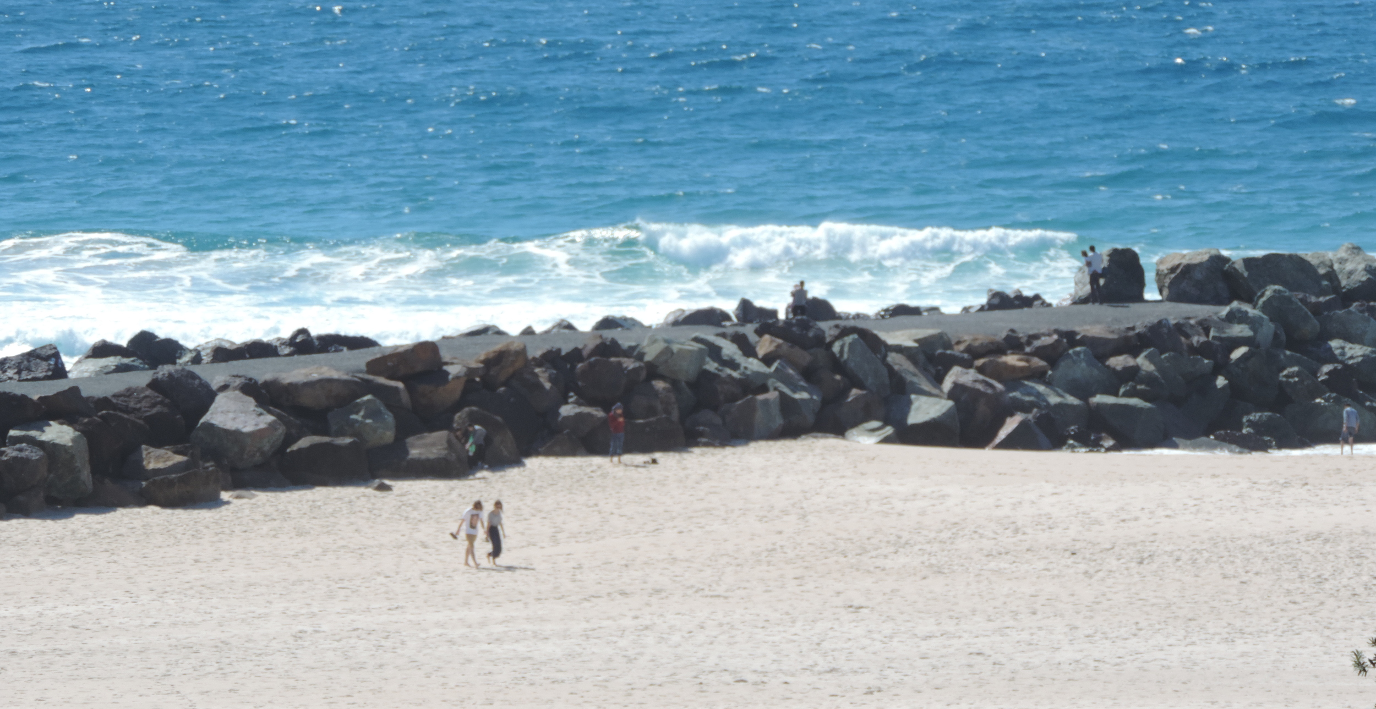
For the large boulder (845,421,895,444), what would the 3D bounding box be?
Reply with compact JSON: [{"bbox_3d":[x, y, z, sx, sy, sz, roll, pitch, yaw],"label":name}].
[{"bbox_3d":[5.232,2.277,284.500,1.508,0.663,1.131,0,5,0],"label":"large boulder"}]

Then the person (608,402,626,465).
[{"bbox_3d":[-1.994,2.221,279.300,0.500,1.720,0.420,-3,6,-30],"label":"person"}]

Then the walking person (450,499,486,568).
[{"bbox_3d":[-5.392,4.390,243.742,0.700,1.671,0.480,-3,5,-38],"label":"walking person"}]

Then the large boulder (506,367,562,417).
[{"bbox_3d":[-4.295,1.070,278.609,1.520,1.520,1.567,0,4,0],"label":"large boulder"}]

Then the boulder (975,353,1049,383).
[{"bbox_3d":[9.670,0.402,297.000,2.217,0.816,1.400,0,4,0],"label":"boulder"}]

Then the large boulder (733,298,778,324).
[{"bbox_3d":[1.974,-1.279,292.000,1.330,0.750,1.050,0,4,0],"label":"large boulder"}]

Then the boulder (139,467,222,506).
[{"bbox_3d":[-13.582,3.568,266.000,2.216,1.038,1.400,0,4,0],"label":"boulder"}]

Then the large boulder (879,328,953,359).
[{"bbox_3d":[6.685,-0.331,291.500,2.180,0.880,1.600,0,5,0],"label":"large boulder"}]

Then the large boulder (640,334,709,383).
[{"bbox_3d":[-0.379,0.121,280.000,1.940,1.210,1.600,0,4,0],"label":"large boulder"}]

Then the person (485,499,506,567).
[{"bbox_3d":[-4.744,4.399,245.000,0.500,1.650,0.470,3,5,42],"label":"person"}]

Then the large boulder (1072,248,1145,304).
[{"bbox_3d":[13.088,-2.444,309.432,2.175,1.721,1.995,0,4,0],"label":"large boulder"}]

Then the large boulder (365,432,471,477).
[{"bbox_3d":[-7.506,2.802,277.000,2.820,1.380,1.900,0,5,0],"label":"large boulder"}]

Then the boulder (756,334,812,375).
[{"bbox_3d":[2.821,0.000,293.000,1.680,1.095,1.300,0,4,0],"label":"boulder"}]

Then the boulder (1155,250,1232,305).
[{"bbox_3d":[15.736,-2.394,309.500,2.377,1.633,1.800,0,4,0],"label":"boulder"}]

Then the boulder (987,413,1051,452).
[{"bbox_3d":[9.612,2.263,288.500,1.900,1.120,1.400,0,5,0],"label":"boulder"}]

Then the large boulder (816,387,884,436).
[{"bbox_3d":[4.689,1.667,288.000,2.060,1.370,1.600,0,5,0],"label":"large boulder"}]

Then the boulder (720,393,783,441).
[{"bbox_3d":[1.815,1.800,281.955,1.775,1.391,1.620,0,4,0],"label":"boulder"}]

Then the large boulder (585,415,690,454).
[{"bbox_3d":[-1.531,2.305,286.000,2.970,1.074,1.700,0,4,0],"label":"large boulder"}]

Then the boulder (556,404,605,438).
[{"bbox_3d":[-3.094,1.903,286.000,1.392,0.921,1.150,0,4,0],"label":"boulder"}]

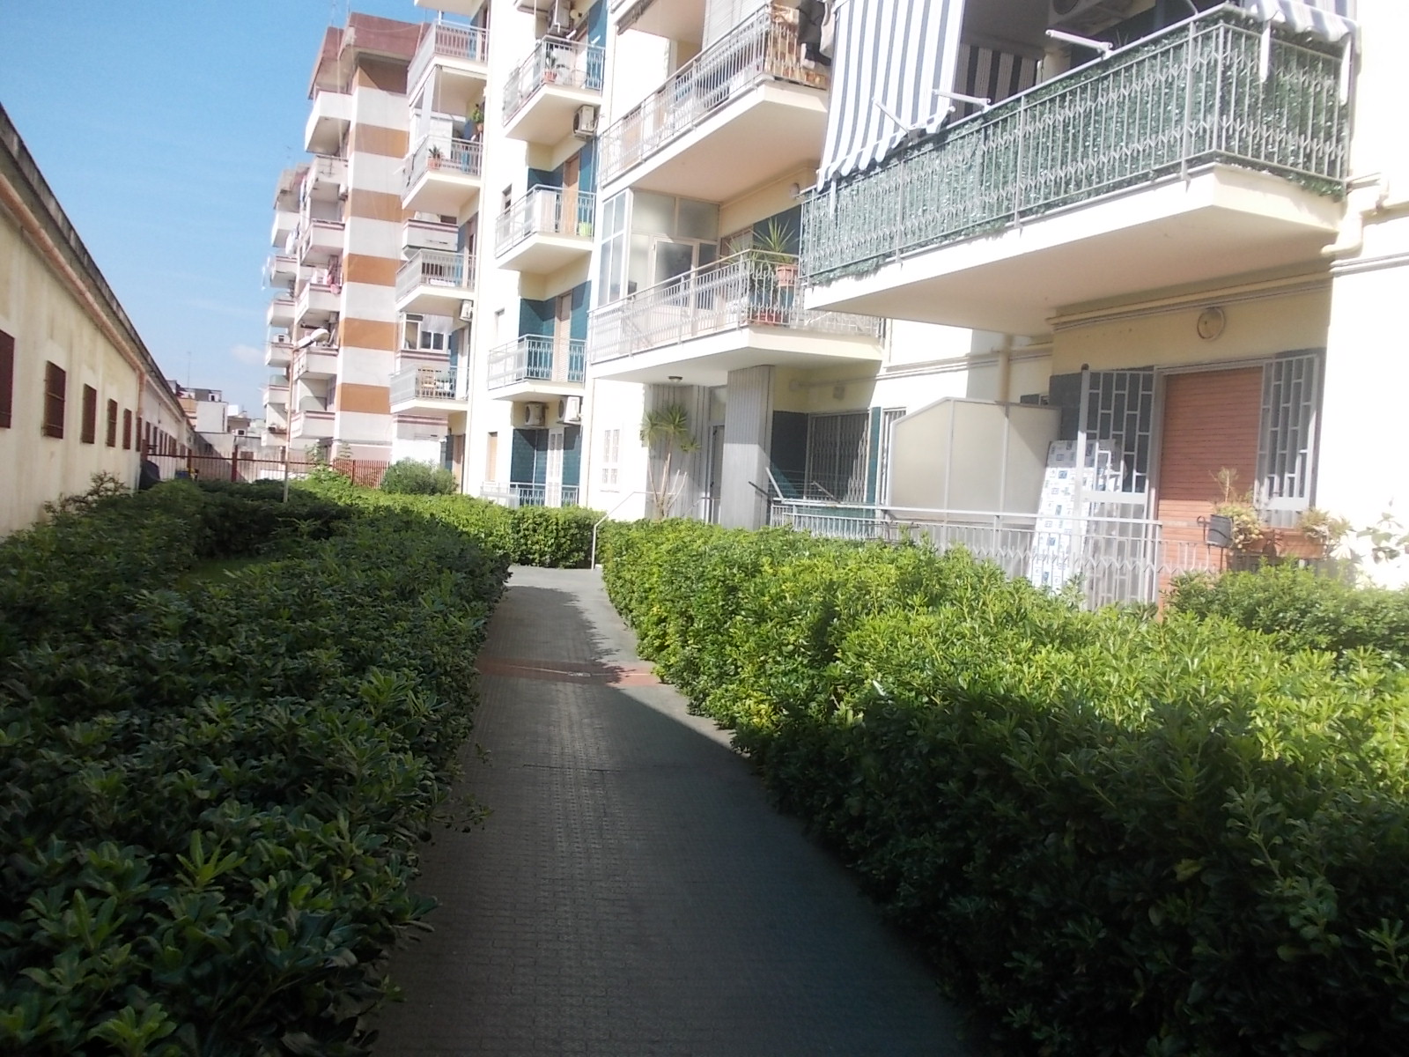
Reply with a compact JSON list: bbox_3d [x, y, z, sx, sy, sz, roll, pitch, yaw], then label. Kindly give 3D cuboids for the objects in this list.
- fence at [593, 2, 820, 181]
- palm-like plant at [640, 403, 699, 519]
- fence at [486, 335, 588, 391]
[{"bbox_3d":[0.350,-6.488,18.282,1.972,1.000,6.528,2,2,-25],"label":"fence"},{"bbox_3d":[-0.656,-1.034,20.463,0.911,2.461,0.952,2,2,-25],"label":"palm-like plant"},{"bbox_3d":[-3.971,-3.785,26.702,1.292,1.013,3.468,2,2,-25],"label":"fence"}]

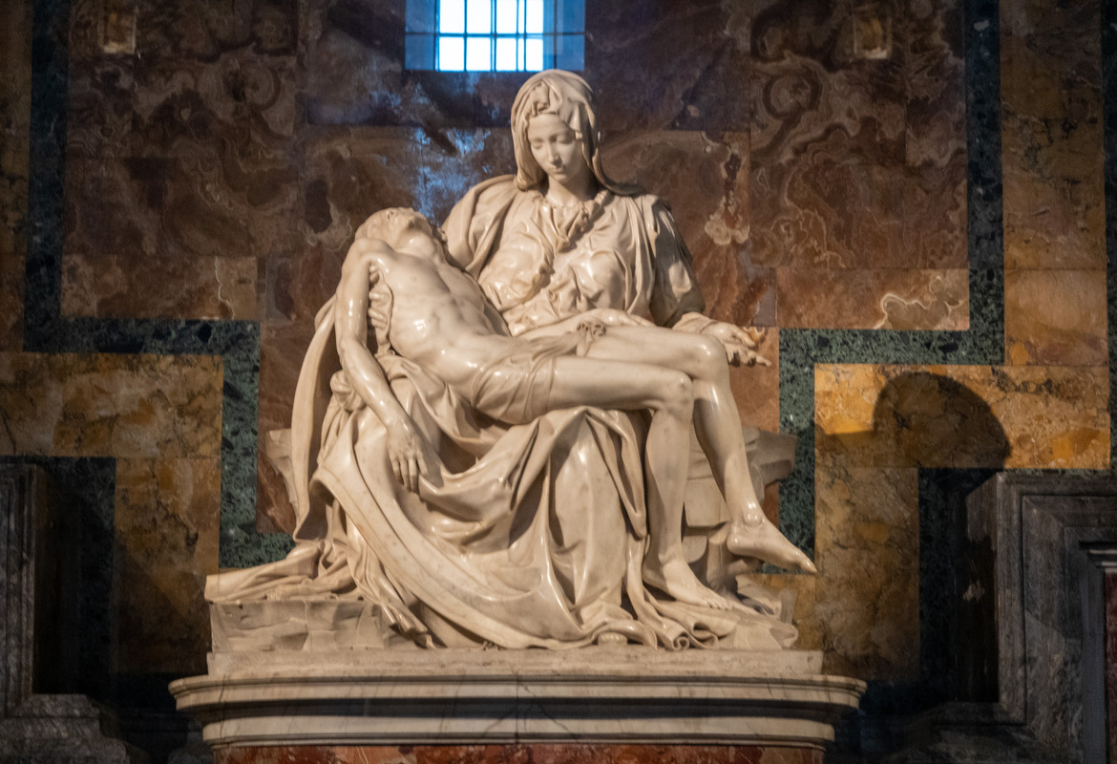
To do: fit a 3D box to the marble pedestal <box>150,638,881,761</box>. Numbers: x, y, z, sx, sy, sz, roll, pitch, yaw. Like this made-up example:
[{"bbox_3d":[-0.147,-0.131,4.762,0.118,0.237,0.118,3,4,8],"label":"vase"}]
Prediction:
[{"bbox_3d":[-0.126,0.959,9.922,2.064,0.305,1.100,0,-9,0],"label":"marble pedestal"}]

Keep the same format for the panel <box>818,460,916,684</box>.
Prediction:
[{"bbox_3d":[1.010,0.630,11.076,0.342,0.700,0.040,0,-9,-1],"label":"panel"}]

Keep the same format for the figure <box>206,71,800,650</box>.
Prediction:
[{"bbox_3d":[-0.147,-0.061,10.124,1.778,1.796,0.880,0,-9,0],"label":"figure"}]

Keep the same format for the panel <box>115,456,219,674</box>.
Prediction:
[{"bbox_3d":[-1.278,0.602,11.042,0.349,0.714,0.040,0,-9,-1],"label":"panel"}]

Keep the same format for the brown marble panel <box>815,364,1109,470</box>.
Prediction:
[{"bbox_3d":[1.334,0.119,11.163,0.977,0.349,0.040,0,-9,-1],"label":"brown marble panel"}]

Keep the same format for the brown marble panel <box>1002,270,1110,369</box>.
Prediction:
[{"bbox_3d":[1.655,-0.211,11.220,0.343,0.328,0.040,0,-9,-1],"label":"brown marble panel"}]

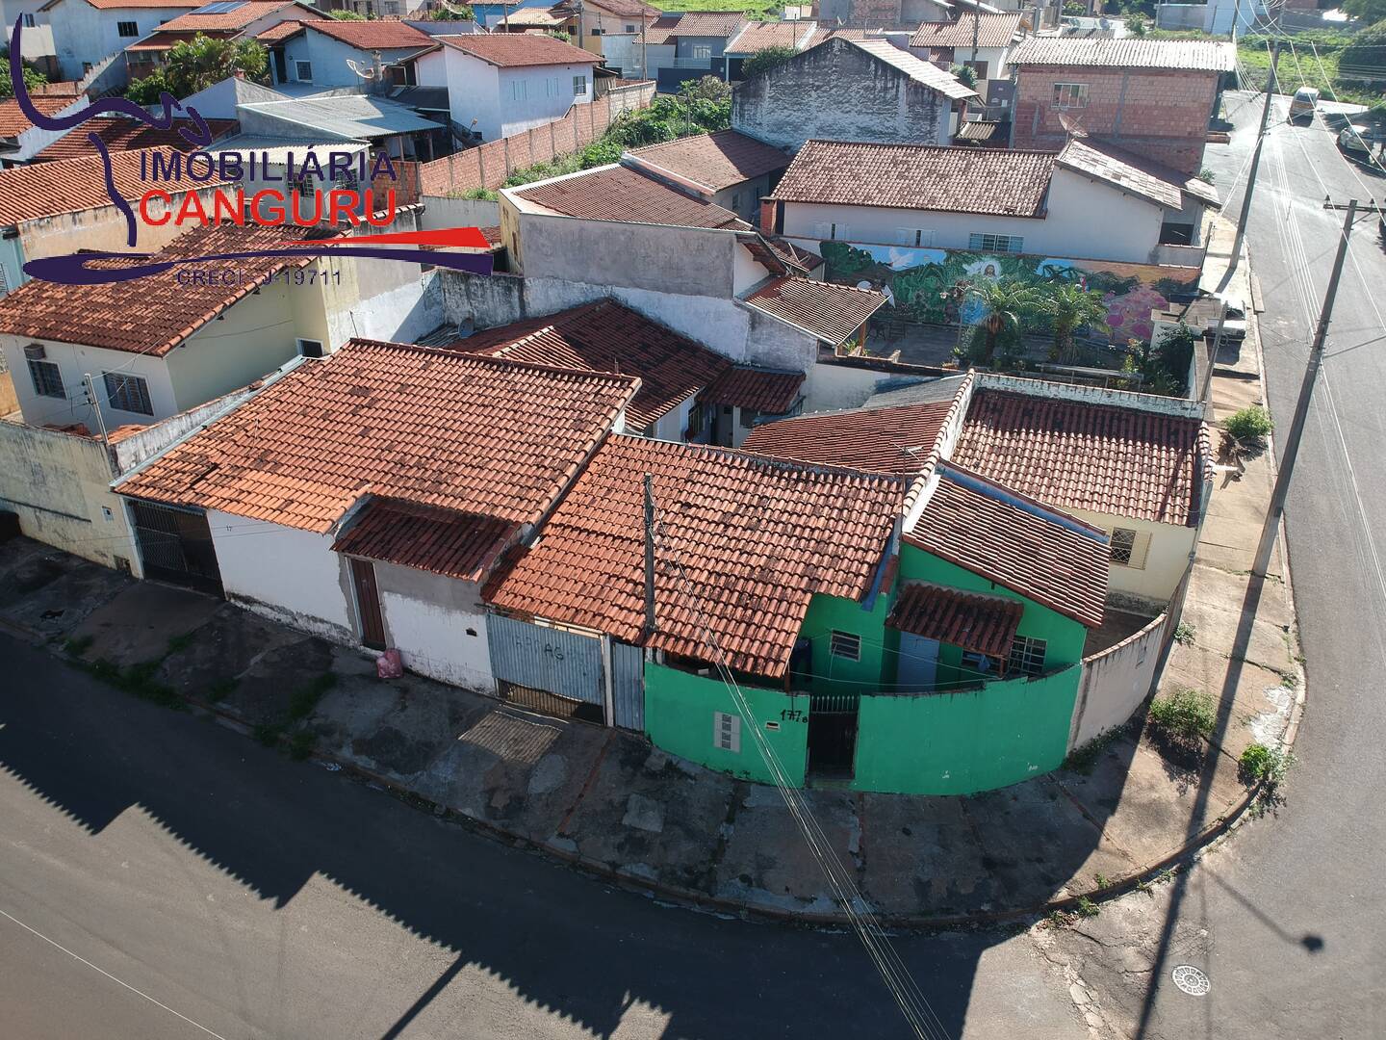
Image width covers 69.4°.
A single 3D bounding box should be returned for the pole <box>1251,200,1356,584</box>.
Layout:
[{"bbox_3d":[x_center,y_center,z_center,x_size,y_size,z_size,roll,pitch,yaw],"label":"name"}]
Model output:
[{"bbox_3d":[14.139,-2.717,23.218,0.330,8.950,0.330,11,28,22],"label":"pole"}]

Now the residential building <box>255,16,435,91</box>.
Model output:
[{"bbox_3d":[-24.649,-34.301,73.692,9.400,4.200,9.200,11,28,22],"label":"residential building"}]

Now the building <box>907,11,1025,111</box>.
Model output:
[{"bbox_3d":[19.697,-33.179,72.199,6.923,5.899,8.385,11,28,22],"label":"building"}]

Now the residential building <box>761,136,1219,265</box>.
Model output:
[{"bbox_3d":[13.335,-14.192,45.521,18.135,5.216,9.165,11,28,22],"label":"residential building"}]

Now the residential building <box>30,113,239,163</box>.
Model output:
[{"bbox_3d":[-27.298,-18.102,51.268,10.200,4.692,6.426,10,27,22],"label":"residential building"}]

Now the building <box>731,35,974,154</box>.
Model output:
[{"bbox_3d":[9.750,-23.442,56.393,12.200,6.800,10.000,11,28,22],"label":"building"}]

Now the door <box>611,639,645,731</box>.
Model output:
[{"bbox_3d":[-1.248,3.280,19.506,0.680,1.930,0.060,11,28,22],"label":"door"}]

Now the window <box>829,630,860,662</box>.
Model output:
[{"bbox_3d":[2.958,2.424,19.471,0.600,0.580,0.080,11,28,22],"label":"window"}]

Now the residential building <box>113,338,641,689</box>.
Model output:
[{"bbox_3d":[-7.753,-0.721,24.511,11.200,5.000,7.000,11,28,22],"label":"residential building"}]

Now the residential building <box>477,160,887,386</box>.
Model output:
[{"bbox_3d":[0.100,-9.133,35.876,11.424,5.661,9.486,10,27,22],"label":"residential building"}]

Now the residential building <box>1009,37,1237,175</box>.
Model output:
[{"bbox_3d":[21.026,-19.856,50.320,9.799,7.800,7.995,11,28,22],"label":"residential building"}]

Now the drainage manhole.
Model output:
[{"bbox_3d":[7.584,7.033,15.249,0.610,0.050,0.610,11,28,22],"label":"drainage manhole"}]

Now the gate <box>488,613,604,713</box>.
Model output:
[{"bbox_3d":[-2.966,2.850,20.175,2.730,1.580,0.070,11,28,22],"label":"gate"}]

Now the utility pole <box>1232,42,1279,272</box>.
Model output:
[{"bbox_3d":[23.725,-15.283,42.349,0.300,9.045,0.300,9,27,23],"label":"utility pole"}]

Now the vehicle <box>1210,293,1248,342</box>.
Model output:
[{"bbox_3d":[21.875,-8.593,41.099,1.650,1.460,3.900,11,28,22],"label":"vehicle"}]

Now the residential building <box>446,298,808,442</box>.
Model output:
[{"bbox_3d":[-3.995,-4.180,32.122,13.552,4.339,7.800,11,28,22],"label":"residential building"}]

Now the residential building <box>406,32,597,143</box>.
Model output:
[{"bbox_3d":[-12.333,-28.855,67.344,6.922,6.484,12.870,11,28,22],"label":"residential building"}]

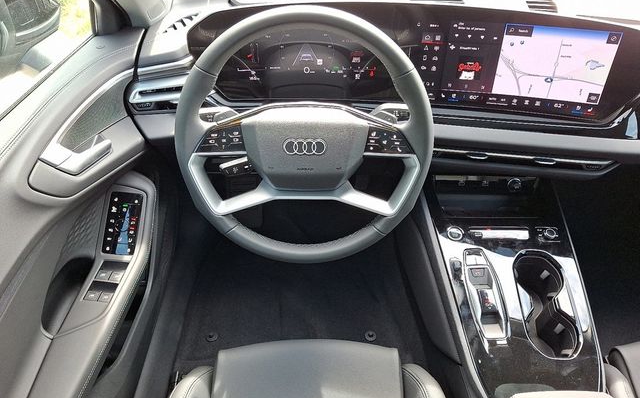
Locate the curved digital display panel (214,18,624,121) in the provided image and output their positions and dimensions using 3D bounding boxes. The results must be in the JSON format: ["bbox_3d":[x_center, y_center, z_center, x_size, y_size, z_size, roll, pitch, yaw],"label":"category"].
[{"bbox_3d":[0.148,-0.239,0.829,0.687,0.157,0.069,4,34,7],"label":"curved digital display panel"}]

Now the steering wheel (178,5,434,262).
[{"bbox_3d":[-0.022,-0.083,0.681,0.372,0.368,0.085,0,17,0],"label":"steering wheel"}]

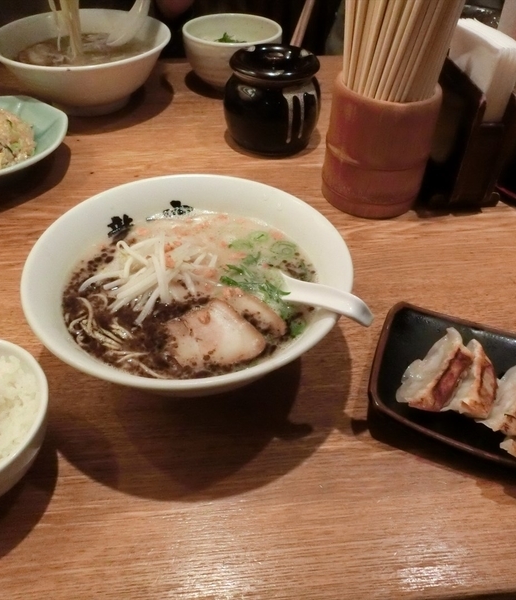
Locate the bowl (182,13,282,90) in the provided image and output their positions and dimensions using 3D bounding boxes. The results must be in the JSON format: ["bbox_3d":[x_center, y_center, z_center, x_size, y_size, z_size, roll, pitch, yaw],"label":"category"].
[{"bbox_3d":[-0.032,-0.320,0.756,0.123,0.065,0.123,1,43,-1],"label":"bowl"}]

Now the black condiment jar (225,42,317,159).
[{"bbox_3d":[0.018,-0.216,0.626,0.104,0.094,0.104,1,43,-1],"label":"black condiment jar"}]

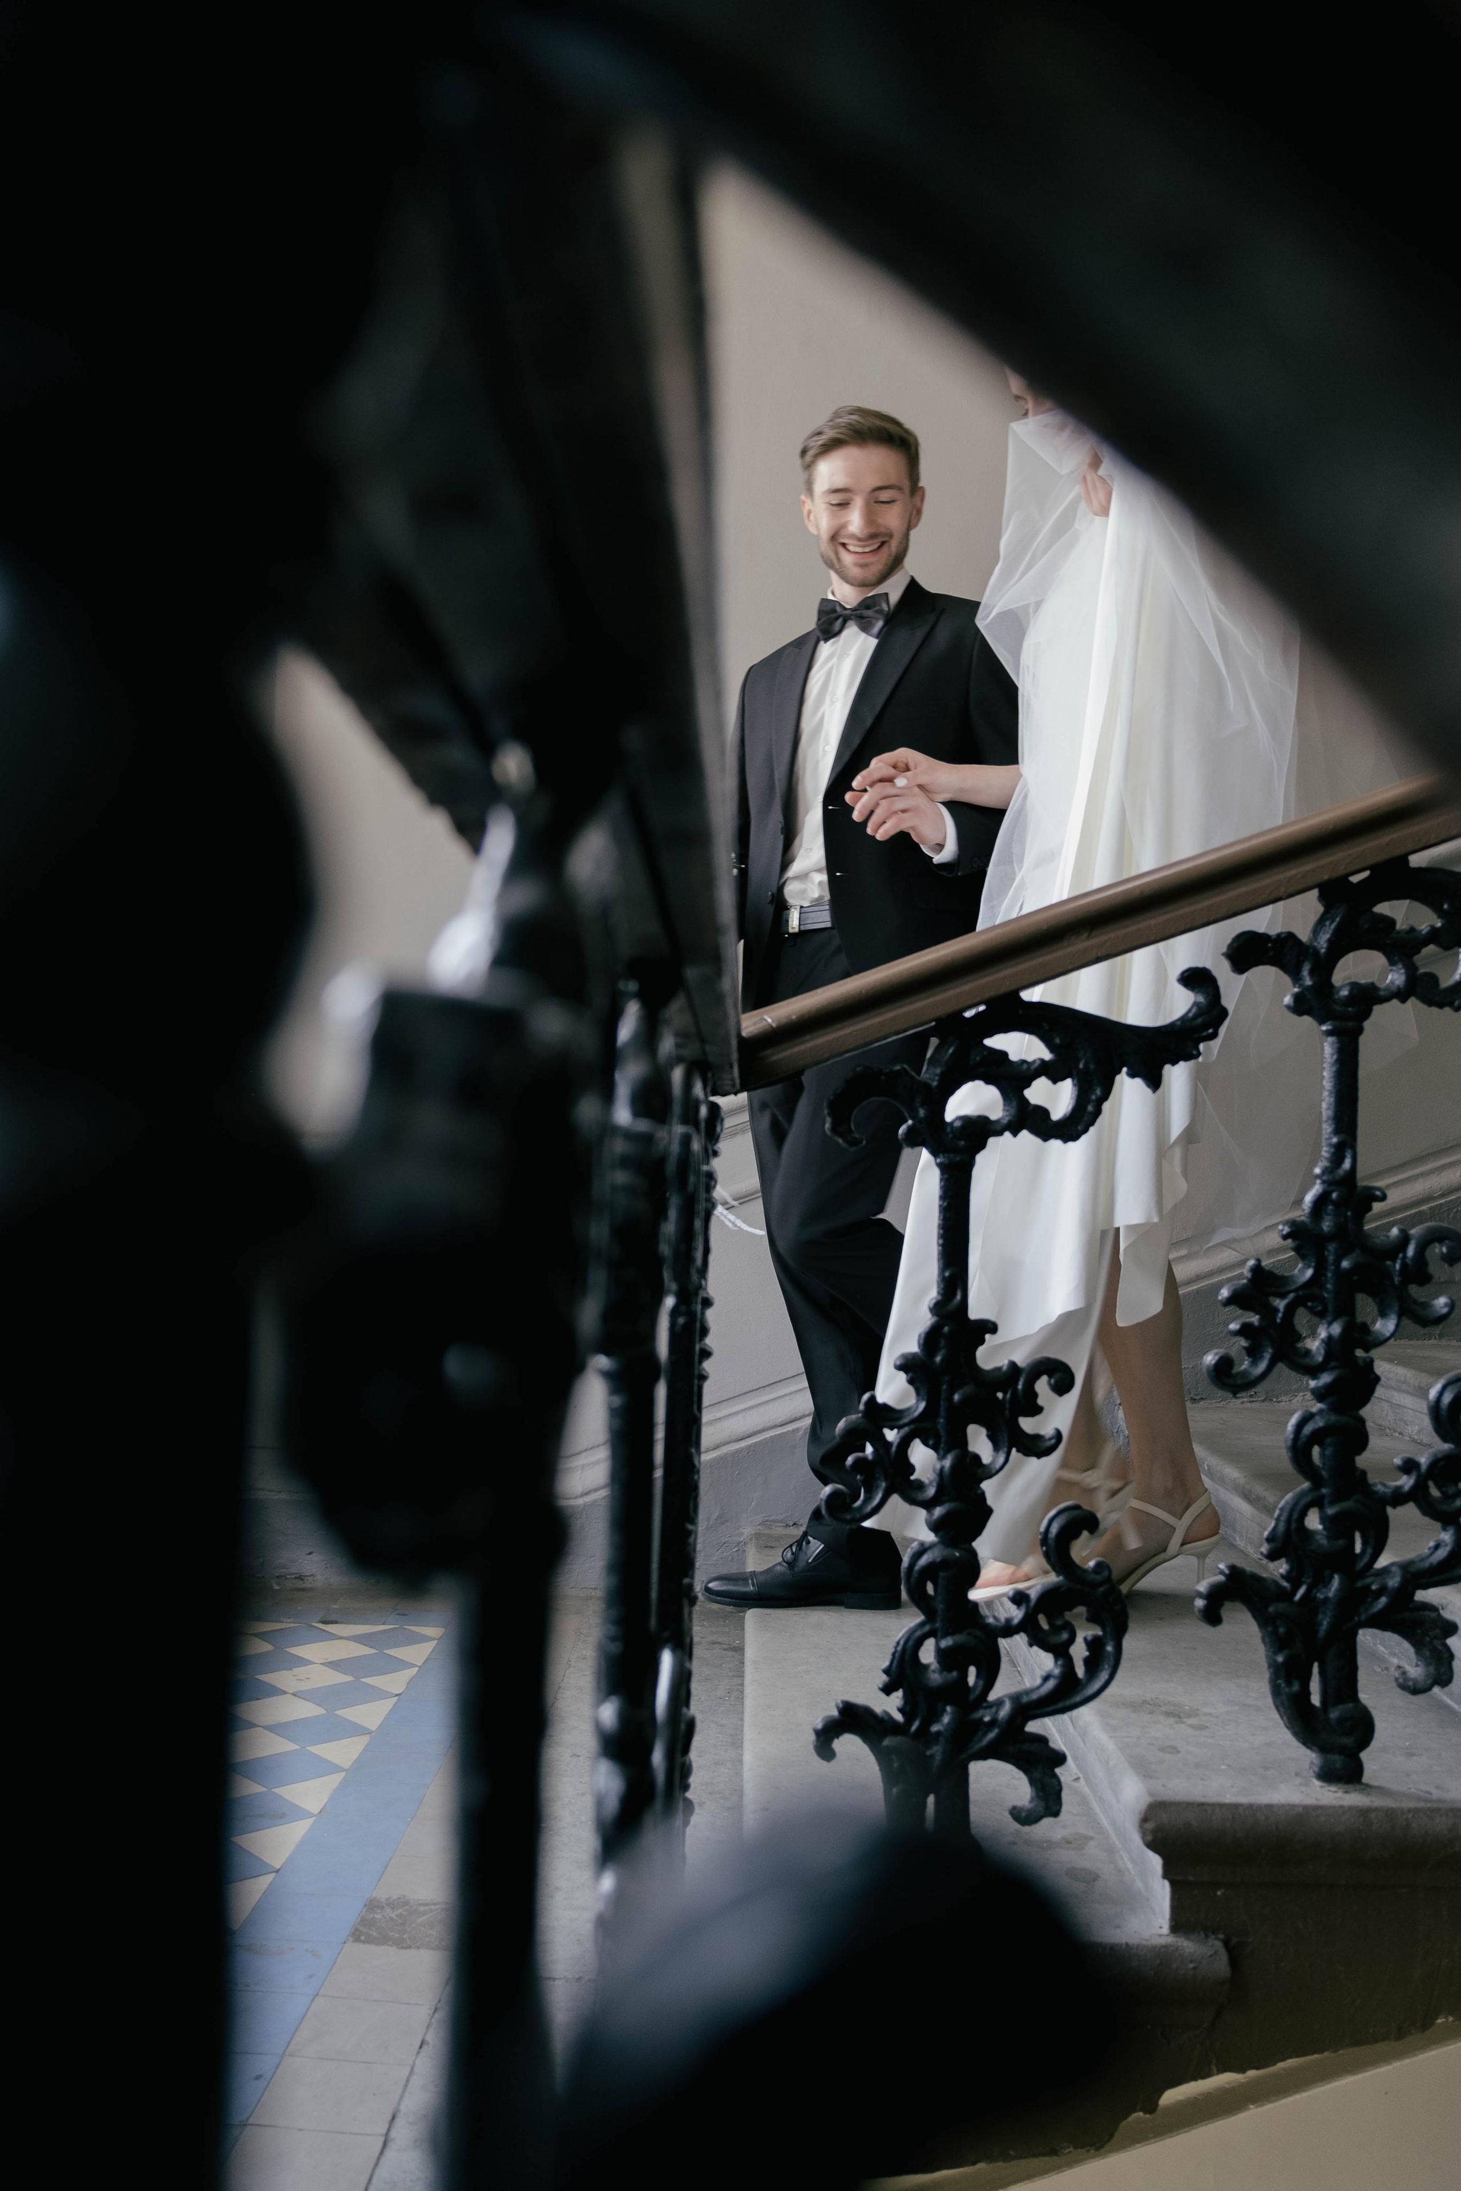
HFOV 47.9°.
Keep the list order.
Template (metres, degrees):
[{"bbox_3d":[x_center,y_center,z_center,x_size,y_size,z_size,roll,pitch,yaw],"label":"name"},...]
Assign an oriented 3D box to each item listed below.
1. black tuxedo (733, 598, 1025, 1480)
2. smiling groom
[{"bbox_3d":[0.225,-0.095,2.470,0.520,1.390,0.400,-2,-5,38],"label":"black tuxedo"},{"bbox_3d":[0.205,-0.148,2.460,0.540,1.800,0.470,-2,-5,38],"label":"smiling groom"}]

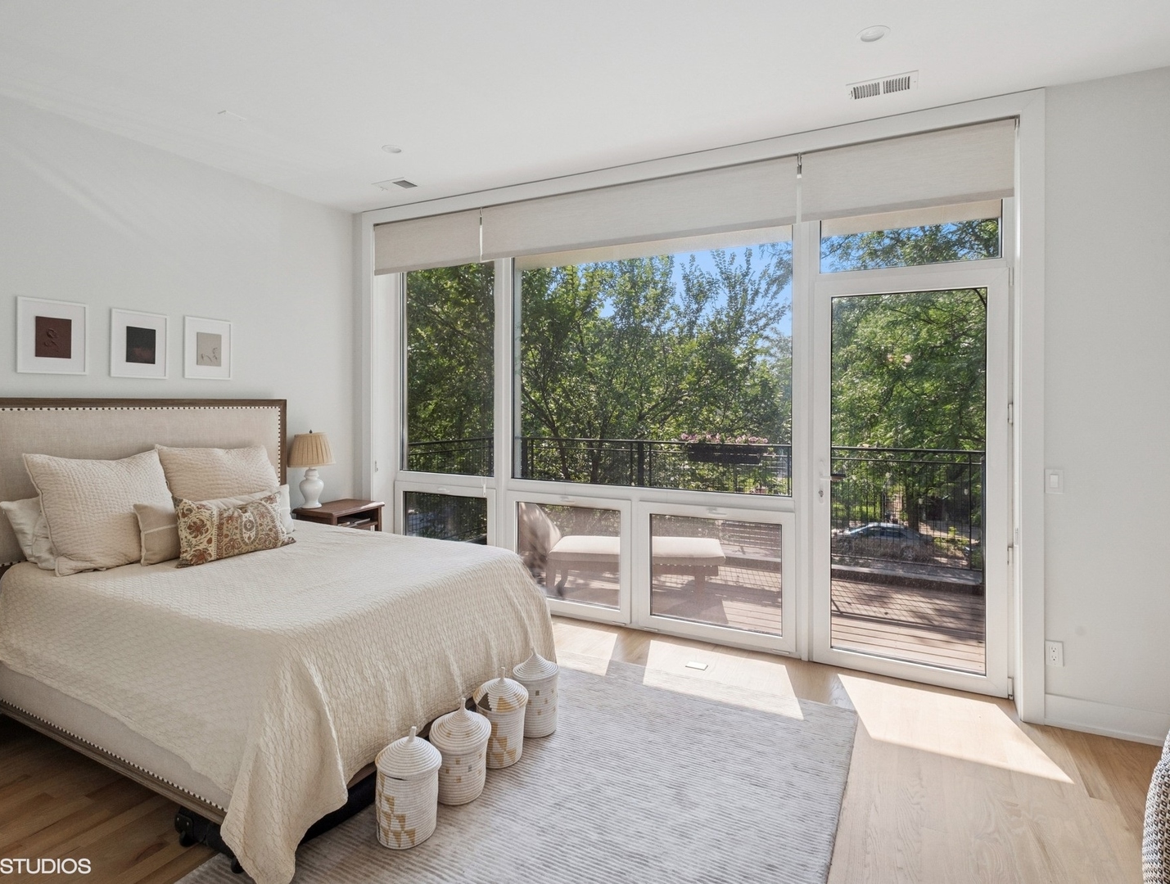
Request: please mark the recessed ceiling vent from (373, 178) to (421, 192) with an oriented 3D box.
[{"bbox_3d":[-1.280,-1.732,4.235,0.295,0.025,0.175,1,3,28],"label":"recessed ceiling vent"}]

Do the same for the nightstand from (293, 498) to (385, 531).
[{"bbox_3d":[-1.708,0.812,4.396,0.420,0.710,0.460,1,3,28],"label":"nightstand"}]

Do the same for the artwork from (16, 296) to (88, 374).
[{"bbox_3d":[-2.652,-0.521,3.140,0.030,0.368,0.294,1,3,28],"label":"artwork"}]

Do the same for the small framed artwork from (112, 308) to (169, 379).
[{"bbox_3d":[-2.468,-0.543,3.492,0.030,0.368,0.294,1,3,28],"label":"small framed artwork"}]

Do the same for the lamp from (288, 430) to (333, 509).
[{"bbox_3d":[-1.900,0.191,4.350,0.320,0.540,0.320,1,3,28],"label":"lamp"}]

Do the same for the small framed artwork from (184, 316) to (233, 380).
[{"bbox_3d":[-2.290,-0.566,3.832,0.030,0.368,0.294,1,3,28],"label":"small framed artwork"}]

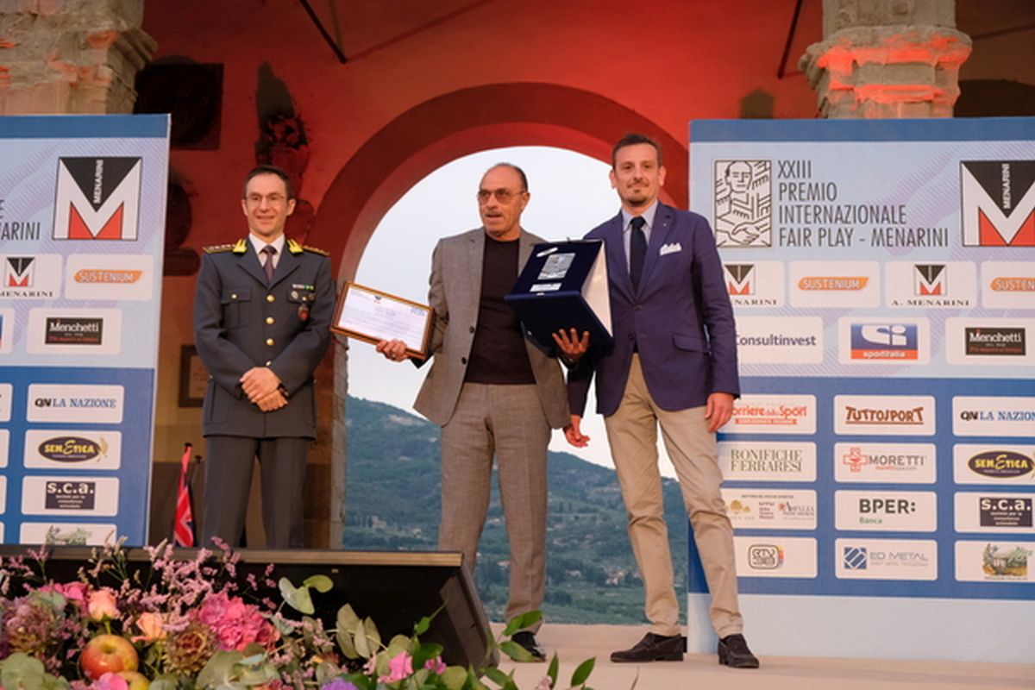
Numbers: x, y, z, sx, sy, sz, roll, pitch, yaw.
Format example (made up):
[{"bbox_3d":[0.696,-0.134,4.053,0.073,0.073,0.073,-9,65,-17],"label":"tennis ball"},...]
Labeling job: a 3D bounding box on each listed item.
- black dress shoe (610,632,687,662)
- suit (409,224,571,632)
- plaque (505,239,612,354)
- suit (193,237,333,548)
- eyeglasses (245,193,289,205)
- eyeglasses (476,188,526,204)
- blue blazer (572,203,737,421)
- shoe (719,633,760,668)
[{"bbox_3d":[0.447,1.028,5.006,0.290,0.100,0.105,5,-8,-25],"label":"black dress shoe"},{"bbox_3d":[-0.097,0.300,5.053,0.540,1.455,0.400,1,-7,-3],"label":"suit"},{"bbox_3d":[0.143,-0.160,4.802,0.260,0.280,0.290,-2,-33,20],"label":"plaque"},{"bbox_3d":[-0.926,0.316,5.251,0.500,1.444,0.340,2,-8,-8],"label":"suit"},{"bbox_3d":[-0.910,-0.529,5.341,0.140,0.040,0.145,1,-7,-2],"label":"eyeglasses"},{"bbox_3d":[-0.056,-0.525,5.171,0.145,0.048,0.145,-3,-8,26],"label":"eyeglasses"},{"bbox_3d":[0.474,-0.128,5.091,0.570,0.760,0.330,0,-8,12],"label":"blue blazer"},{"bbox_3d":[0.746,1.021,4.904,0.105,0.100,0.290,3,-8,-14],"label":"shoe"}]

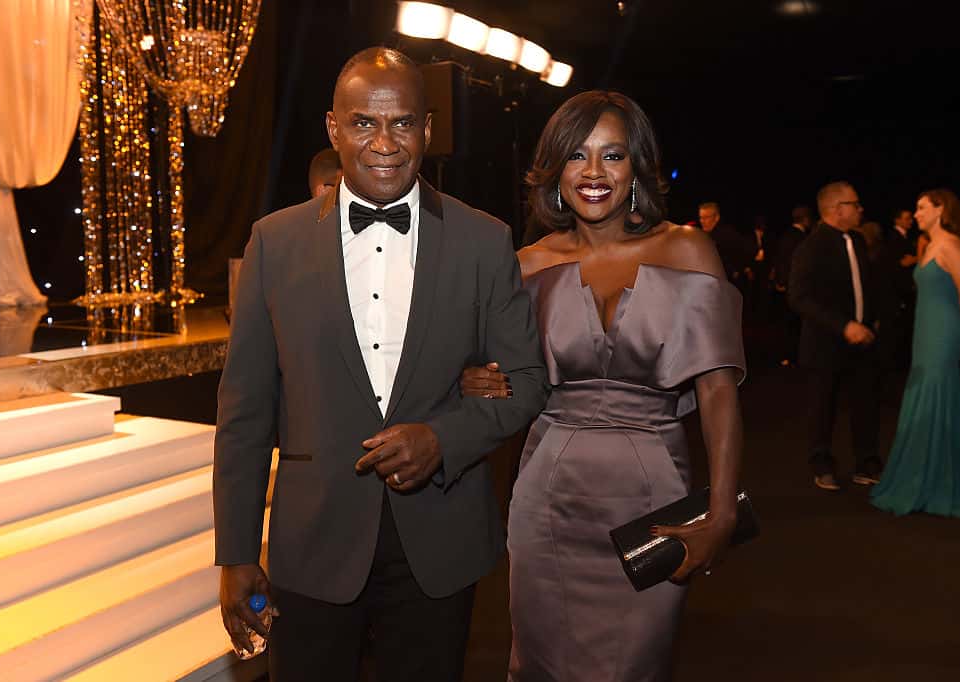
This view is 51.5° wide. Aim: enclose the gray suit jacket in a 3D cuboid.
[{"bbox_3d":[-0.186,0.085,1.841,0.610,0.775,0.380,0,6,-4],"label":"gray suit jacket"}]

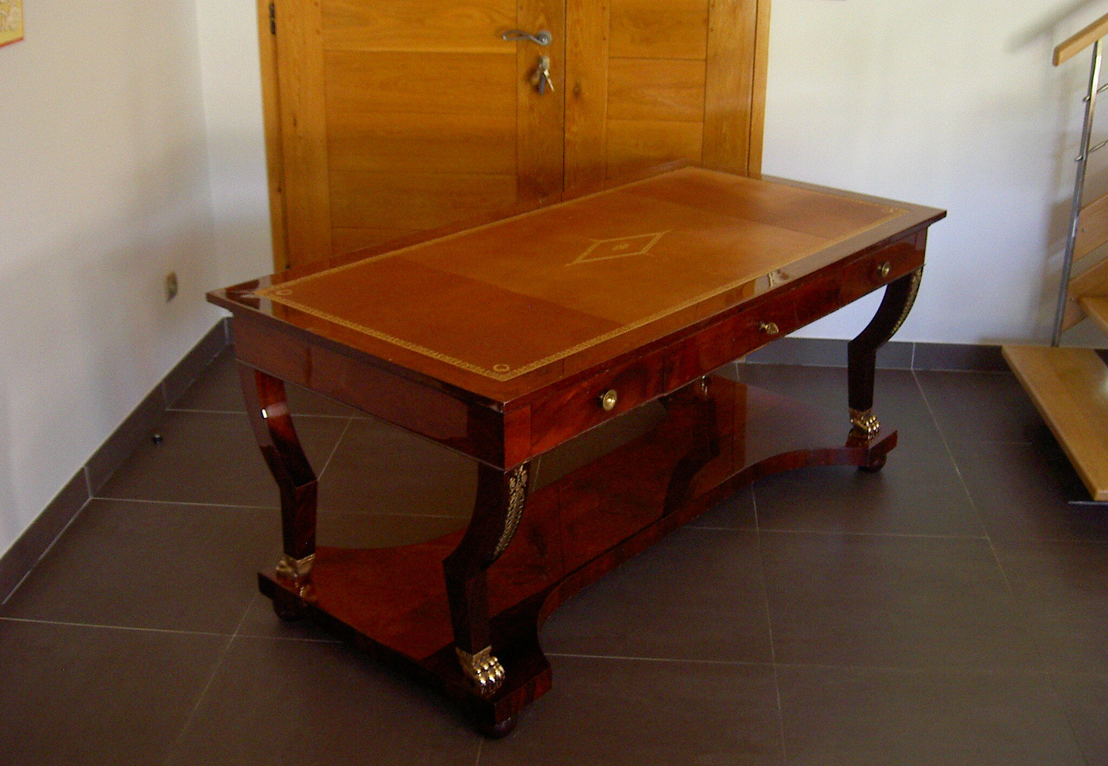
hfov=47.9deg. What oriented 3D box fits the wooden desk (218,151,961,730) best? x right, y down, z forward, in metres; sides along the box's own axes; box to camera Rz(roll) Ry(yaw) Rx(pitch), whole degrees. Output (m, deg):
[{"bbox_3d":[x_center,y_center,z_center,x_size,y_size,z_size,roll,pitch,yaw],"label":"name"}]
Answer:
[{"bbox_3d":[0.156,0.034,3.065,0.843,0.773,1.700,19,29,37],"label":"wooden desk"}]

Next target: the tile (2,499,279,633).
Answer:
[{"bbox_3d":[-0.990,0.448,3.082,0.600,0.010,0.600,2,23,4],"label":"tile"}]

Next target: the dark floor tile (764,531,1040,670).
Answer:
[{"bbox_3d":[0.803,0.514,2.942,0.600,0.010,0.600,2,23,4],"label":"dark floor tile"}]

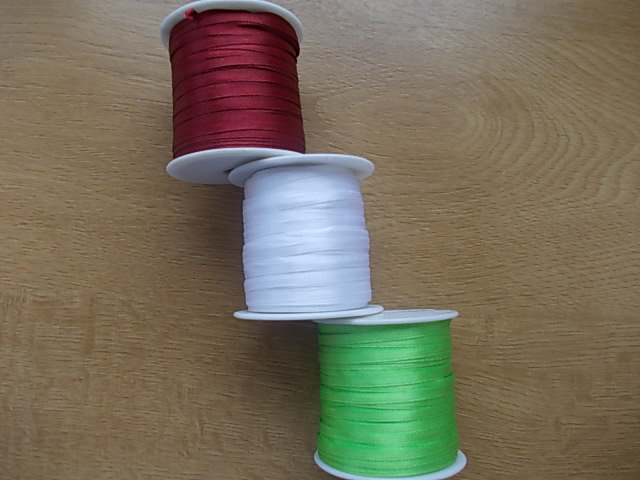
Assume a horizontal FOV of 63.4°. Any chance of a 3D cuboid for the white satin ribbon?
[{"bbox_3d":[-0.005,0.001,0.187,0.045,0.045,0.049,-3,85,-3],"label":"white satin ribbon"}]

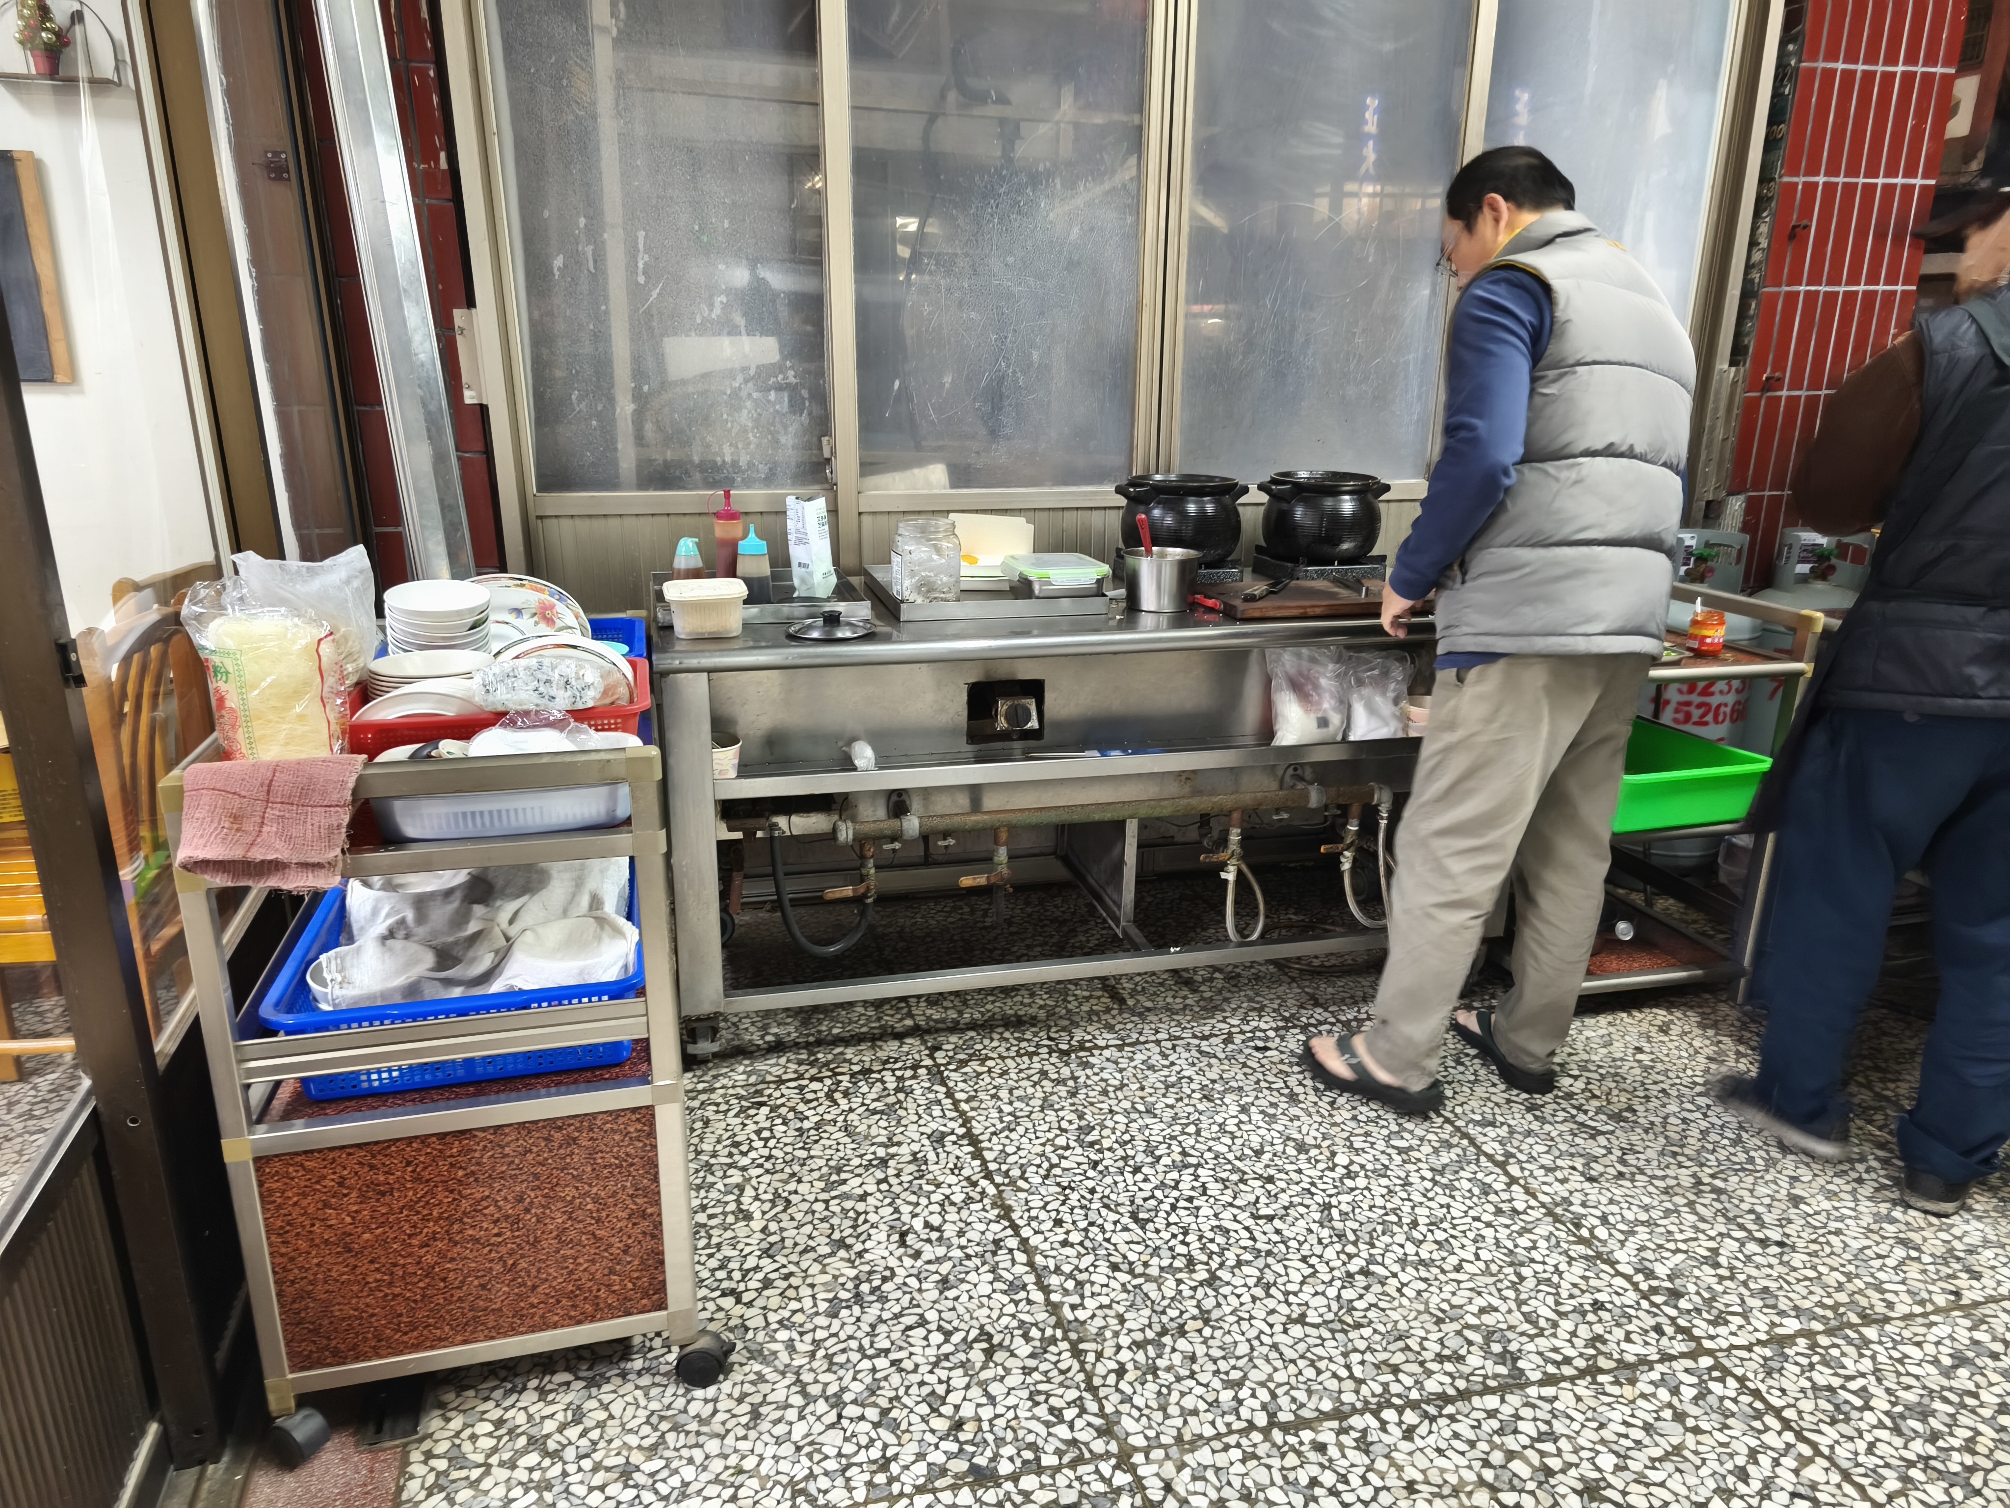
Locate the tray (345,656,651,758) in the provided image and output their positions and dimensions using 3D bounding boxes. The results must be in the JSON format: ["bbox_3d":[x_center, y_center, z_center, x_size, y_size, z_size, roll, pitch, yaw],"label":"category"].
[{"bbox_3d":[-0.649,-0.033,1.752,0.370,0.110,0.260,-4,18,-14],"label":"tray"}]

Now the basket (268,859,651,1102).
[{"bbox_3d":[-0.704,0.272,1.816,0.420,0.130,0.530,-4,18,-14],"label":"basket"}]

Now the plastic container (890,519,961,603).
[{"bbox_3d":[-0.152,-0.381,2.615,0.132,0.147,0.132,-4,18,-14],"label":"plastic container"}]

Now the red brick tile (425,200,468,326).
[{"bbox_3d":[-1.093,-0.955,2.624,0.057,0.228,0.014,-4,18,-14],"label":"red brick tile"}]

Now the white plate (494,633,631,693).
[{"bbox_3d":[-0.599,-0.070,1.775,0.210,0.027,0.210,-6,56,-18],"label":"white plate"}]

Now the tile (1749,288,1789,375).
[{"bbox_3d":[1.889,-1.027,3.334,0.052,0.238,0.014,-4,18,-14],"label":"tile"}]

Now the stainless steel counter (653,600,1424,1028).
[{"bbox_3d":[0.169,0.059,2.903,1.737,0.815,0.672,-4,18,-12],"label":"stainless steel counter"}]

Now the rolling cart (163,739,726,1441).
[{"bbox_3d":[-0.737,0.313,1.958,0.525,0.890,0.800,-4,18,-14],"label":"rolling cart"}]

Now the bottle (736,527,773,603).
[{"bbox_3d":[-0.488,-0.362,2.596,0.066,0.160,0.066,-4,18,-12],"label":"bottle"}]

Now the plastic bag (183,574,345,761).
[{"bbox_3d":[-0.797,-0.051,1.457,0.165,0.280,0.100,-1,17,-5],"label":"plastic bag"}]

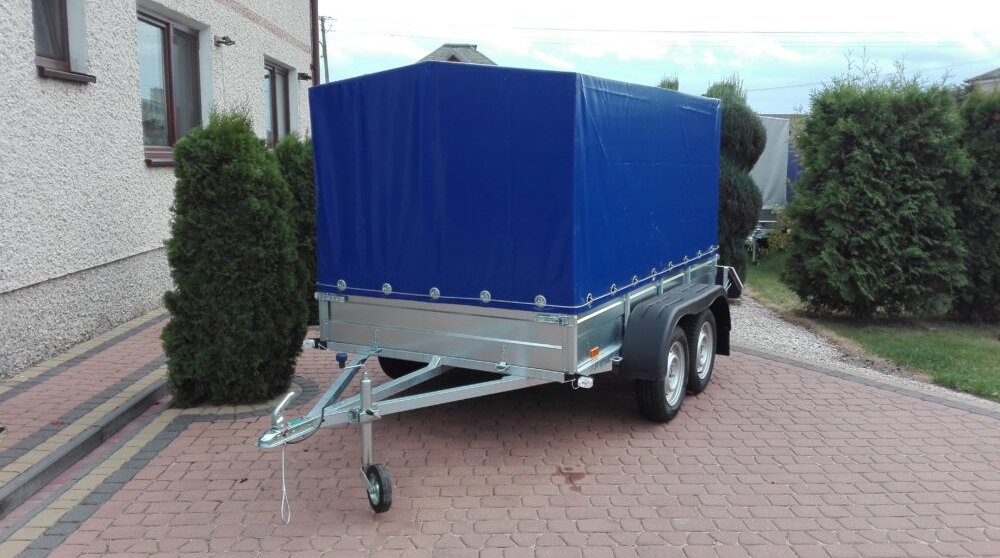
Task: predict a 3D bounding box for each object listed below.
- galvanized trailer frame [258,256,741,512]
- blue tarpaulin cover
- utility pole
[{"bbox_3d":[0.057,0.390,4.358,2.043,0.755,3.928,4,9,30],"label":"galvanized trailer frame"},{"bbox_3d":[0.322,-0.633,4.702,1.610,1.204,2.702,4,9,30],"label":"blue tarpaulin cover"},{"bbox_3d":[-8.266,-8.007,34.641,0.750,9.020,0.280,-3,8,-13],"label":"utility pole"}]

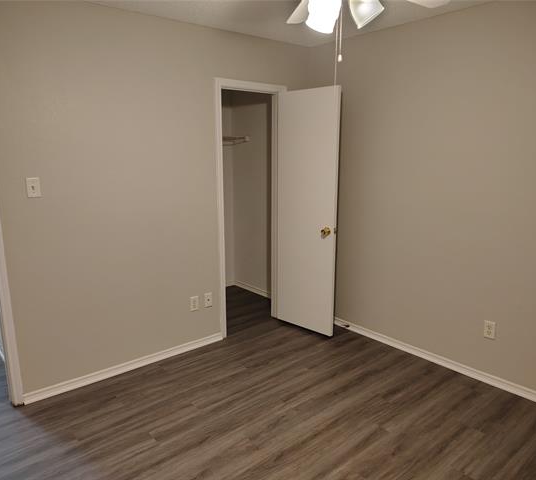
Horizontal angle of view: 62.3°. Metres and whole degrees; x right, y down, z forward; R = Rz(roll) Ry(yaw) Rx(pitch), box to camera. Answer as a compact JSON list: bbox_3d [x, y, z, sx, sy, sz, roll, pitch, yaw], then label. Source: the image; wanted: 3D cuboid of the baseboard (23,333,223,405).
[{"bbox_3d":[-0.962,0.905,3.257,1.510,0.064,0.014,-10,15,-40],"label":"baseboard"}]

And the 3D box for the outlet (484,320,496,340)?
[{"bbox_3d":[1.491,0.607,2.984,0.009,0.115,0.070,-10,15,-40],"label":"outlet"}]

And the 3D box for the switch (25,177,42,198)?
[{"bbox_3d":[-1.389,-0.312,2.633,0.071,0.115,0.013,-10,15,-40],"label":"switch"}]

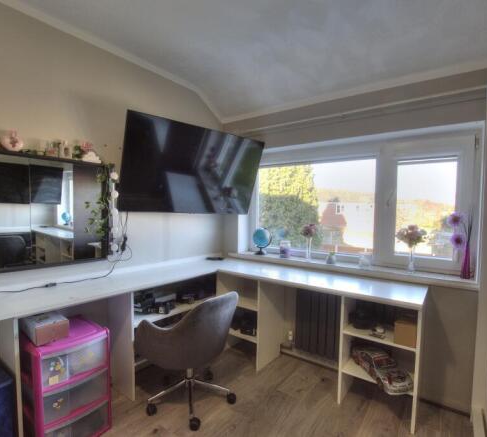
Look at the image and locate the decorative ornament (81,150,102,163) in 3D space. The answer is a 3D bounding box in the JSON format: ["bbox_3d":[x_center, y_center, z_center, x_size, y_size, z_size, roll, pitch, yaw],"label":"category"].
[{"bbox_3d":[-1.010,-0.406,1.828,0.039,0.065,0.114,2,1,36],"label":"decorative ornament"}]

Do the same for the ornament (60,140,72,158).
[{"bbox_3d":[-1.102,-0.426,1.700,0.044,0.102,0.055,2,1,36],"label":"ornament"}]

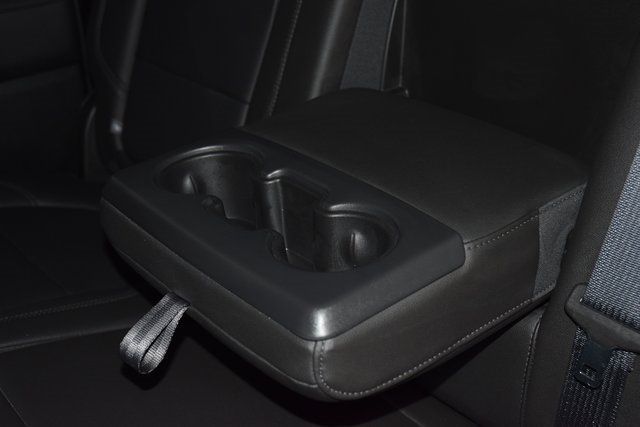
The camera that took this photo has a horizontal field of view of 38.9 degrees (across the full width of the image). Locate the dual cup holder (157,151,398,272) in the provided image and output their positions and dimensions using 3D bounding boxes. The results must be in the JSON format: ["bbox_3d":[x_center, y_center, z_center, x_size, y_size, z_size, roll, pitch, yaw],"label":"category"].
[{"bbox_3d":[-0.038,0.019,0.714,0.090,0.066,0.247,-25,36,-32],"label":"dual cup holder"}]

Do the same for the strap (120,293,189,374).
[{"bbox_3d":[-0.123,0.090,0.681,0.050,0.043,0.032,-25,36,-32],"label":"strap"}]

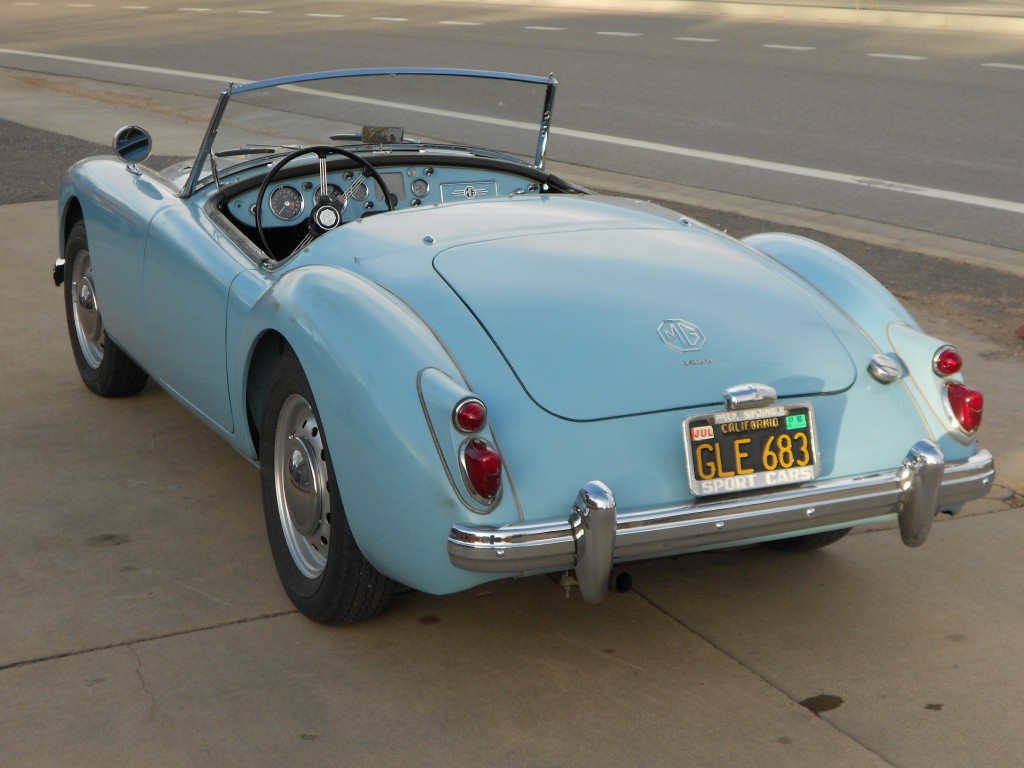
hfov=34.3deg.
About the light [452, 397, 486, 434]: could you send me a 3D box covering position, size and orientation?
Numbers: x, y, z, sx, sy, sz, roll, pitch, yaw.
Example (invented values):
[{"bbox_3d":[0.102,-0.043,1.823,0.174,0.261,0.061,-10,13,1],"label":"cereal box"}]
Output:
[{"bbox_3d":[-0.078,0.058,3.119,0.067,0.067,0.042,-6,10,-25],"label":"light"}]

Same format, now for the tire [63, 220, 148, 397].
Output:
[{"bbox_3d":[-1.442,-0.275,5.851,0.155,0.635,0.640,-6,15,-28],"label":"tire"}]

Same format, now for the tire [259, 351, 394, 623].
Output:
[{"bbox_3d":[-0.426,0.226,3.820,0.163,0.640,0.645,-6,15,-25],"label":"tire"}]

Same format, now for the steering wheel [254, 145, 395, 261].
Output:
[{"bbox_3d":[-0.517,-0.459,4.598,0.403,0.403,0.080,-6,-6,-25],"label":"steering wheel"}]

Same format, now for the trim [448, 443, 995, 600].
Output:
[{"bbox_3d":[0.489,0.256,3.302,1.310,0.245,0.185,-6,14,-25],"label":"trim"}]

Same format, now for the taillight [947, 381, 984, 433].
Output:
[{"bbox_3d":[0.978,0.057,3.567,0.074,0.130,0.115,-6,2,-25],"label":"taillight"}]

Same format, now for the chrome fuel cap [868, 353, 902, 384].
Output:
[{"bbox_3d":[0.830,-0.033,3.694,0.074,0.032,0.074,13,46,-13],"label":"chrome fuel cap"}]

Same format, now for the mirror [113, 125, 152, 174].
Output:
[{"bbox_3d":[-1.198,-0.734,5.232,0.122,0.155,0.070,-7,15,-28],"label":"mirror"}]

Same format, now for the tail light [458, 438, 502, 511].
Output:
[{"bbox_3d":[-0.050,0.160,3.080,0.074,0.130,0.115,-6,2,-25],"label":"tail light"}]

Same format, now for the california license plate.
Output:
[{"bbox_3d":[0.484,0.129,3.316,0.313,0.161,0.015,-6,1,-25],"label":"california license plate"}]

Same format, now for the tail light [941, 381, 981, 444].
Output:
[{"bbox_3d":[0.982,0.057,3.574,0.073,0.120,0.070,-6,-3,-25],"label":"tail light"}]

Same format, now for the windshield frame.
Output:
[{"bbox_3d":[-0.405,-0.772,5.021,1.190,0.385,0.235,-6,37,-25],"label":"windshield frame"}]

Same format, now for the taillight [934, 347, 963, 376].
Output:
[{"bbox_3d":[0.953,-0.047,3.612,0.062,0.062,0.048,-6,1,-25],"label":"taillight"}]

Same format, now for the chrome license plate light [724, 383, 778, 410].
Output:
[{"bbox_3d":[0.477,0.025,3.299,0.113,0.043,0.048,-6,15,-25],"label":"chrome license plate light"}]

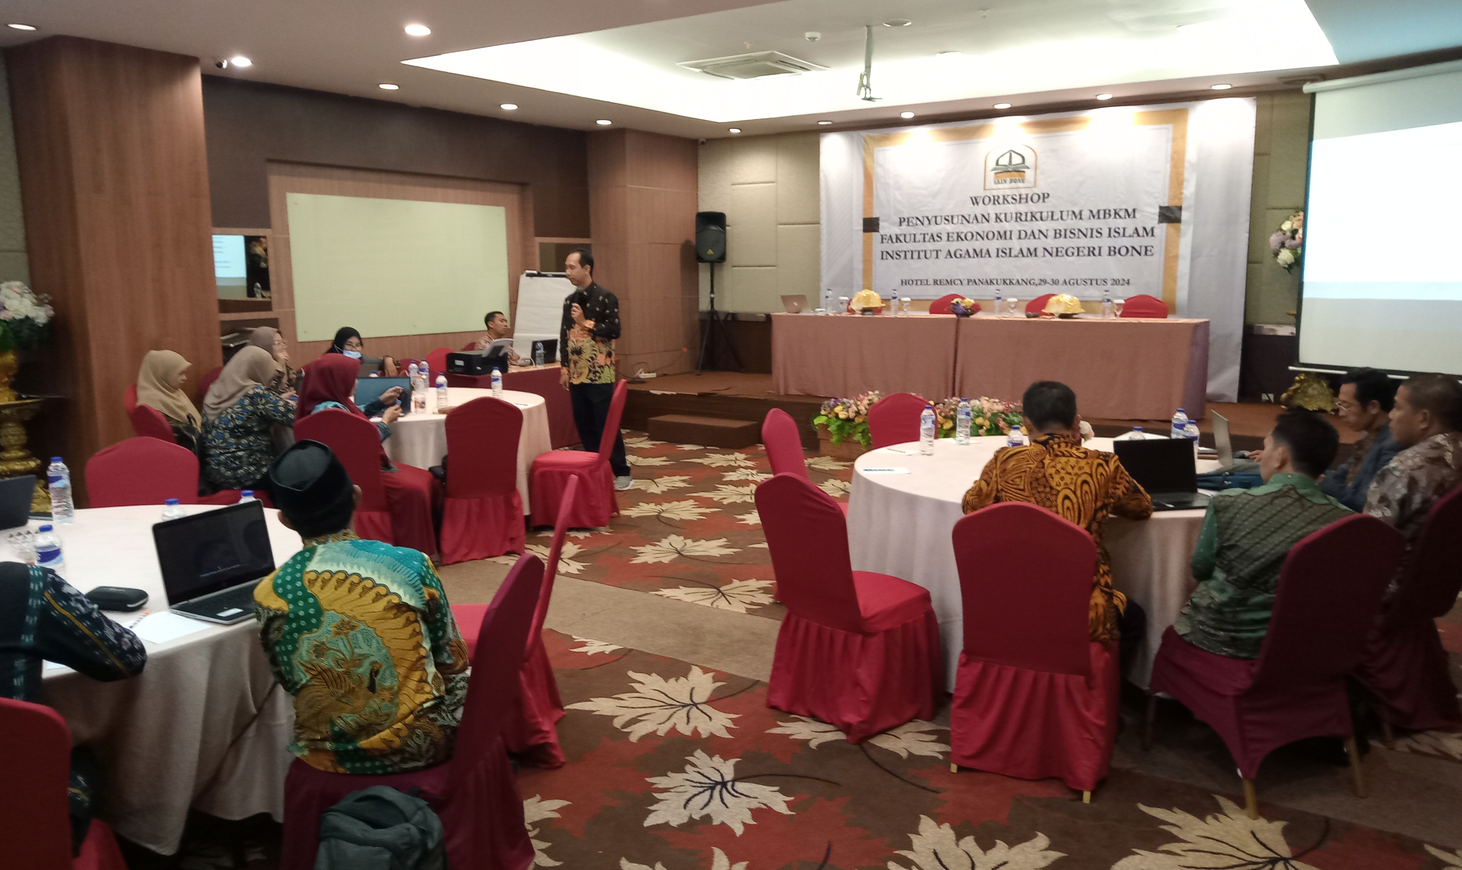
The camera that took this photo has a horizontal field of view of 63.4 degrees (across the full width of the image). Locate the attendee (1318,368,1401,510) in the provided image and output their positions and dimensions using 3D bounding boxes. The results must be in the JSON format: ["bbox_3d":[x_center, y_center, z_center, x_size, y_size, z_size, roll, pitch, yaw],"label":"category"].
[{"bbox_3d":[2.511,0.313,4.817,0.750,1.200,0.520,1,9,13],"label":"attendee"}]

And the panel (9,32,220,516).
[{"bbox_3d":[-3.946,-0.955,7.686,0.620,2.950,0.930,4,9,30],"label":"panel"}]

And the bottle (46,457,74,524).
[{"bbox_3d":[-2.293,0.183,4.030,0.066,0.223,0.066,5,10,34],"label":"bottle"}]

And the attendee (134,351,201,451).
[{"bbox_3d":[-3.188,0.043,7.133,0.700,1.180,0.500,-3,9,-13],"label":"attendee"}]

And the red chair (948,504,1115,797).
[{"bbox_3d":[0.961,0.593,3.673,0.440,0.870,0.530,3,9,27],"label":"red chair"}]

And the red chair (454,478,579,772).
[{"bbox_3d":[-0.781,0.592,3.926,0.591,0.896,0.448,-1,8,-2],"label":"red chair"}]

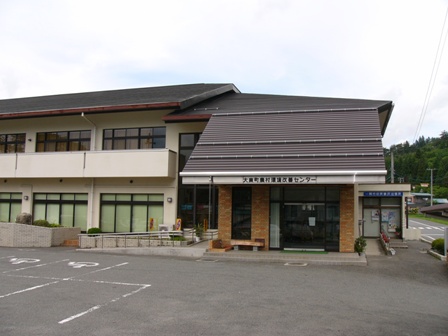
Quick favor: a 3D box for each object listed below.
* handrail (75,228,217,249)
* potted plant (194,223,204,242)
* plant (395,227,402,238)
[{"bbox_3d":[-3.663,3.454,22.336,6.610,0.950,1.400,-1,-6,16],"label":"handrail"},{"bbox_3d":[-1.382,3.666,26.590,0.573,1.047,0.573,1,-5,0],"label":"potted plant"},{"bbox_3d":[11.349,4.195,30.300,0.520,0.780,0.500,-1,-6,16],"label":"plant"}]

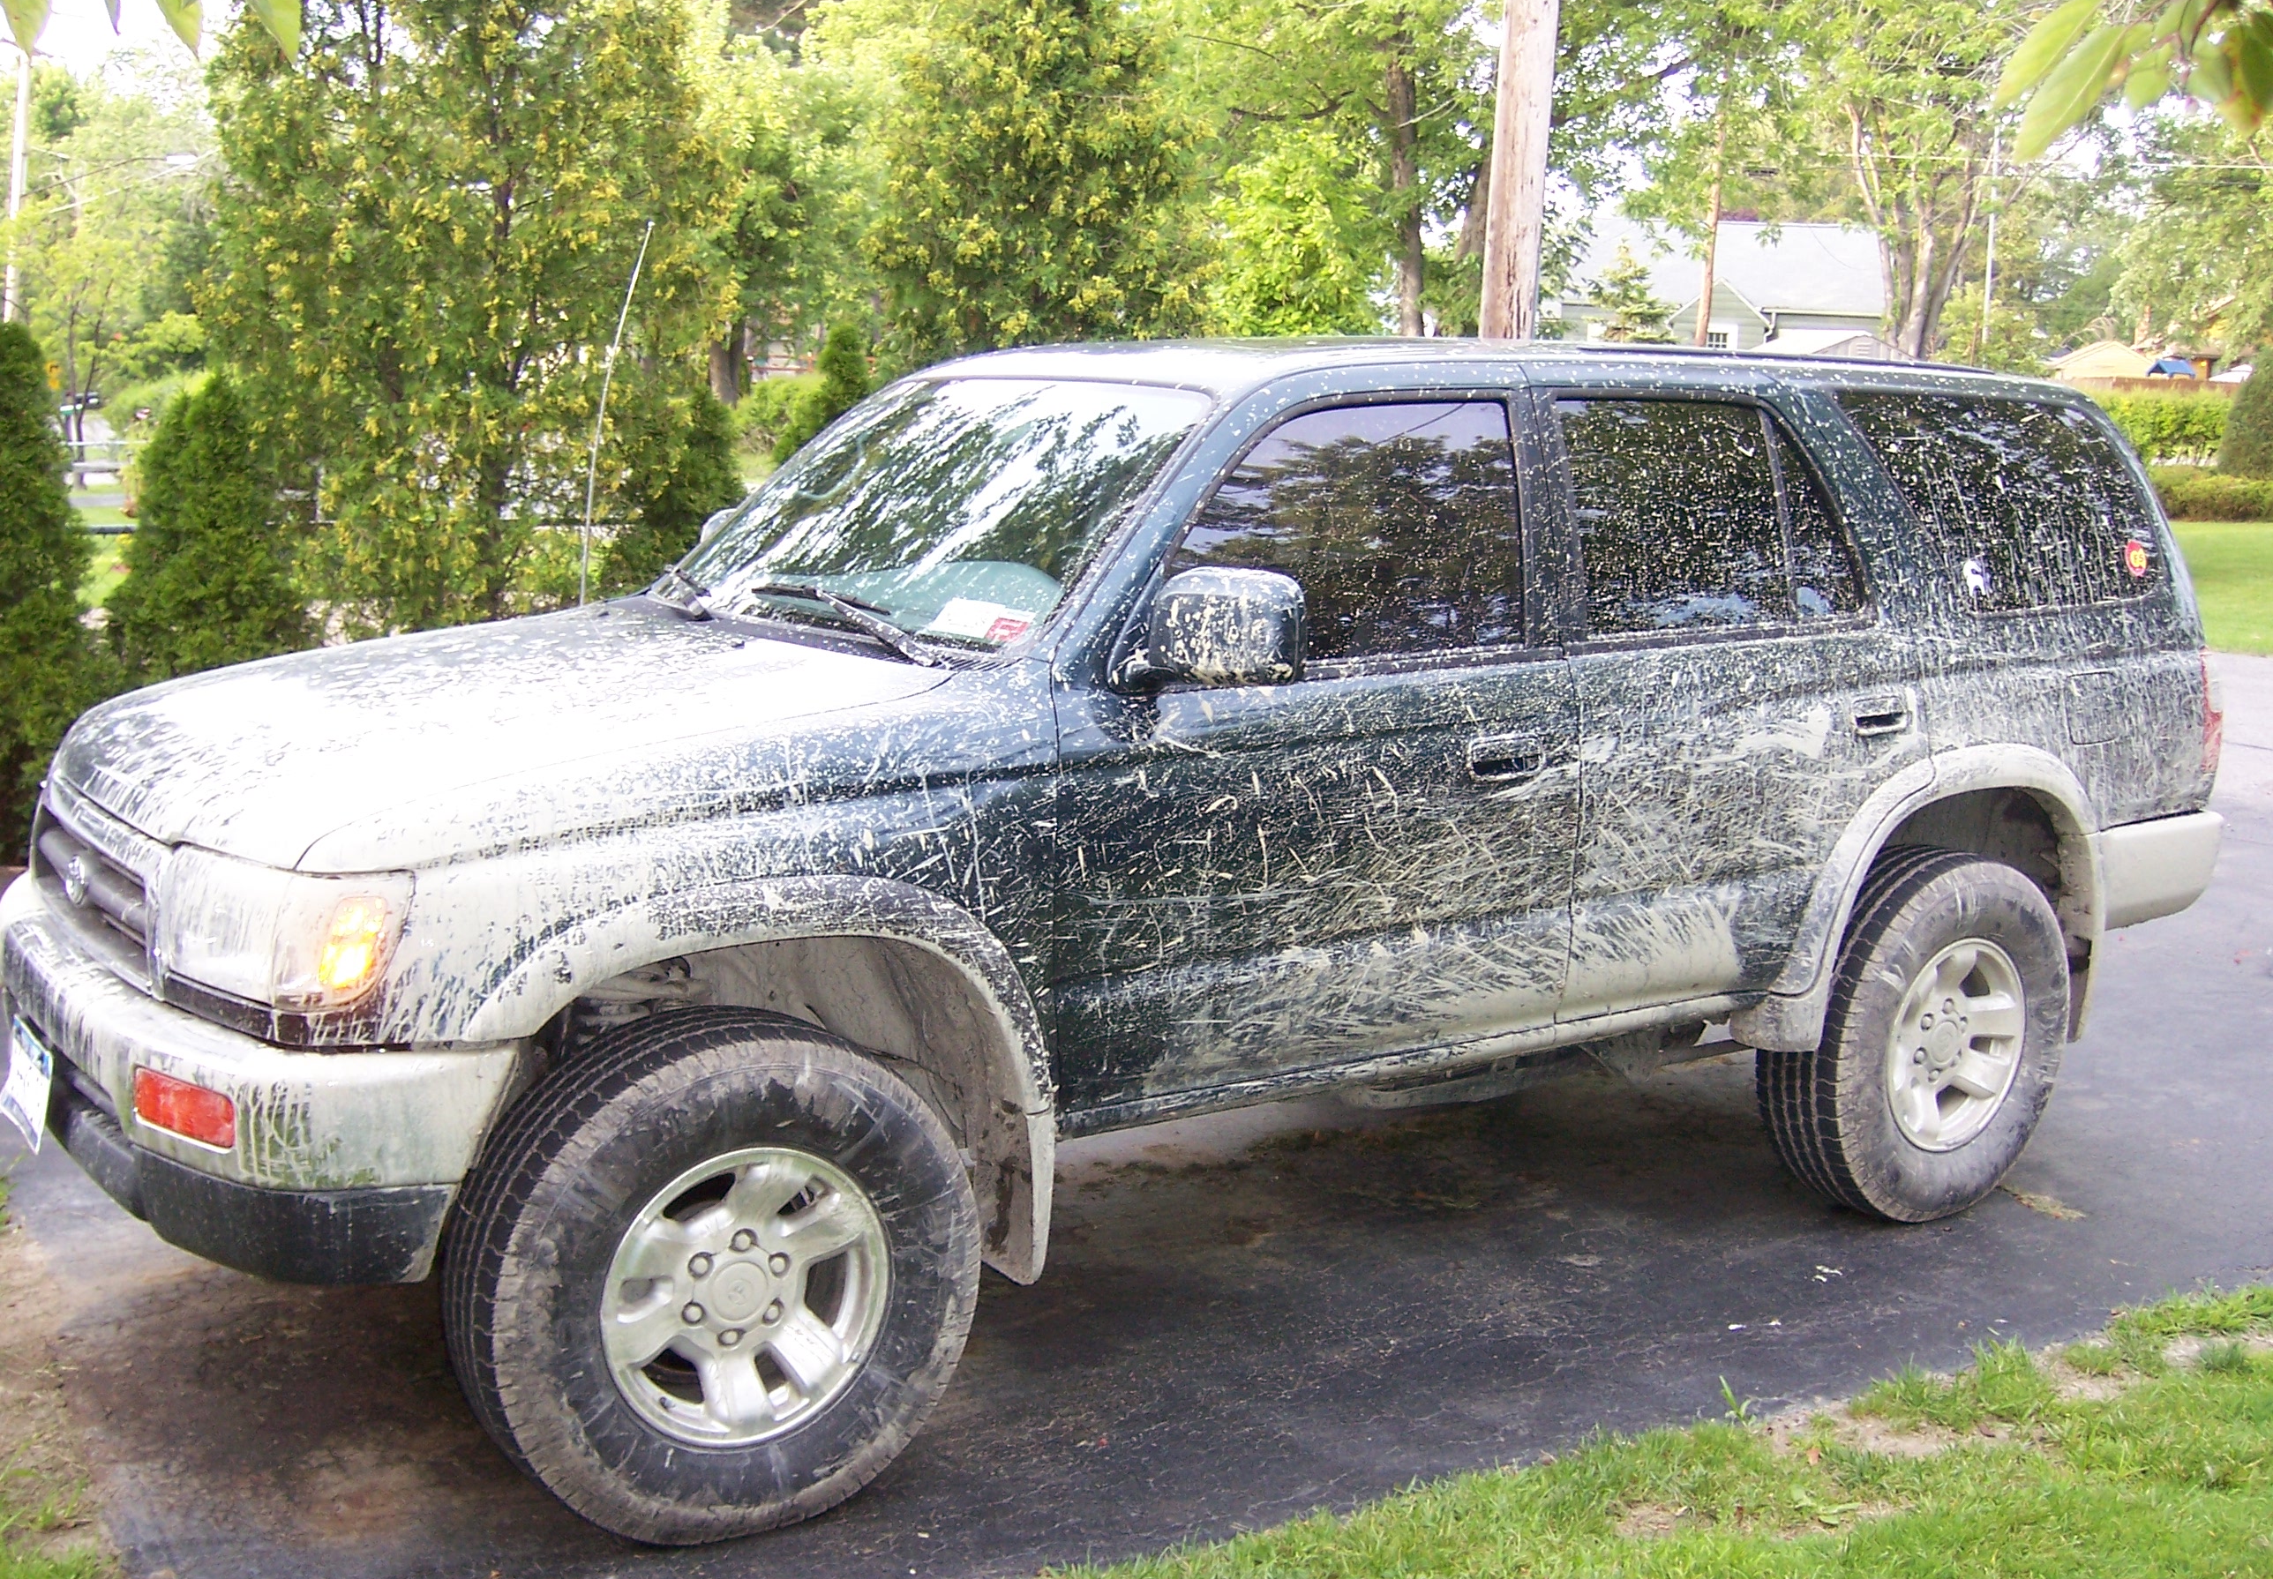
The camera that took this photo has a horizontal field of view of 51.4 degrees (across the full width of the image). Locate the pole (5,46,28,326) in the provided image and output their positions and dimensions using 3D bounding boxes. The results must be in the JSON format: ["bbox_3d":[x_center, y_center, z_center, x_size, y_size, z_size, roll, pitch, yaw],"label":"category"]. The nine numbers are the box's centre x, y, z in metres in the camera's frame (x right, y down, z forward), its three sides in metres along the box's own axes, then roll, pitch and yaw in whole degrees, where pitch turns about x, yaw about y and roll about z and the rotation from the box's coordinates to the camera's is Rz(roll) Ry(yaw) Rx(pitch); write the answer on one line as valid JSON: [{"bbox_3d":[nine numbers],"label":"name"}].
[{"bbox_3d":[-25.750,-12.280,54.185,0.280,9.710,0.280,8,10,-1],"label":"pole"}]

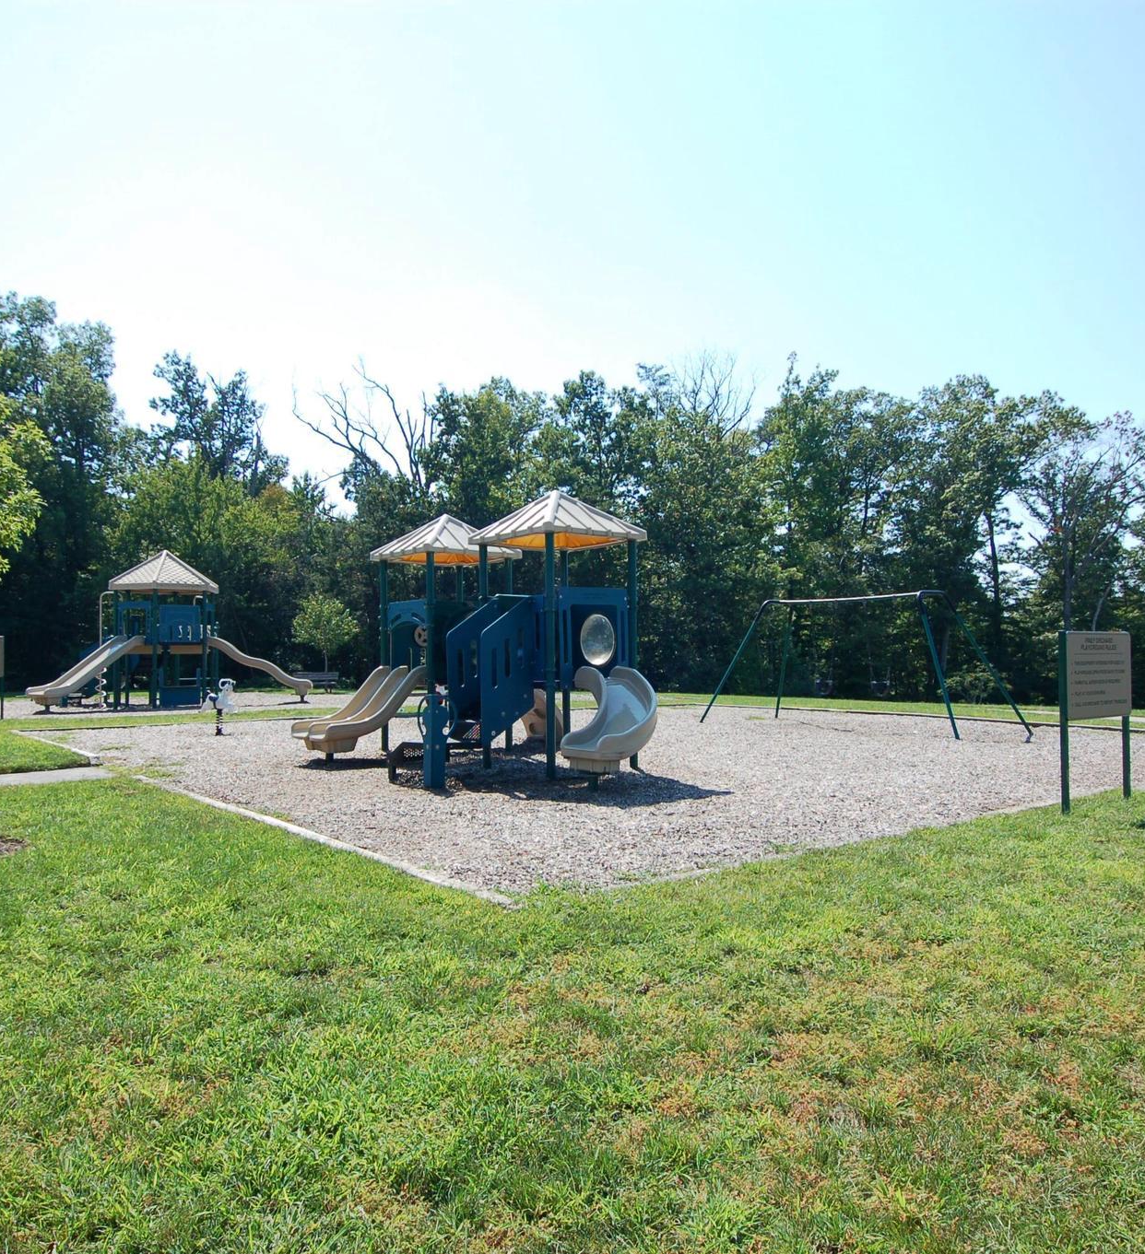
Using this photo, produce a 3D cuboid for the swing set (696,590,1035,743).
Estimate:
[{"bbox_3d":[5.199,0.658,17.588,2.227,2.460,5.607,1,-2,-37],"label":"swing set"}]

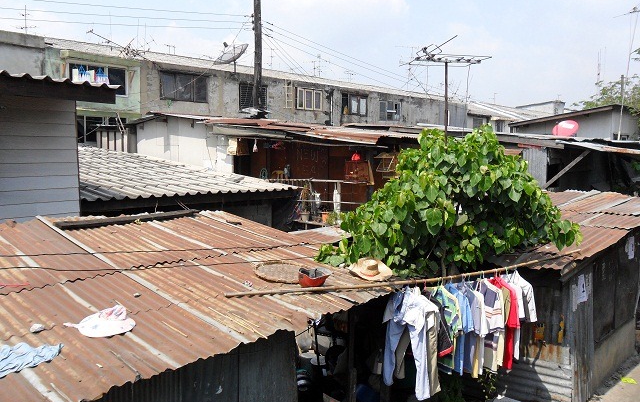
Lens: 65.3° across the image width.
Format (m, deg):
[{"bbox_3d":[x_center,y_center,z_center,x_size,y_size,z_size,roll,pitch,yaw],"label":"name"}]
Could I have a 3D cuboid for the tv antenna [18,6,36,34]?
[{"bbox_3d":[-12.305,-7.635,21.000,0.850,1.250,0.850,-2,5,-20],"label":"tv antenna"}]

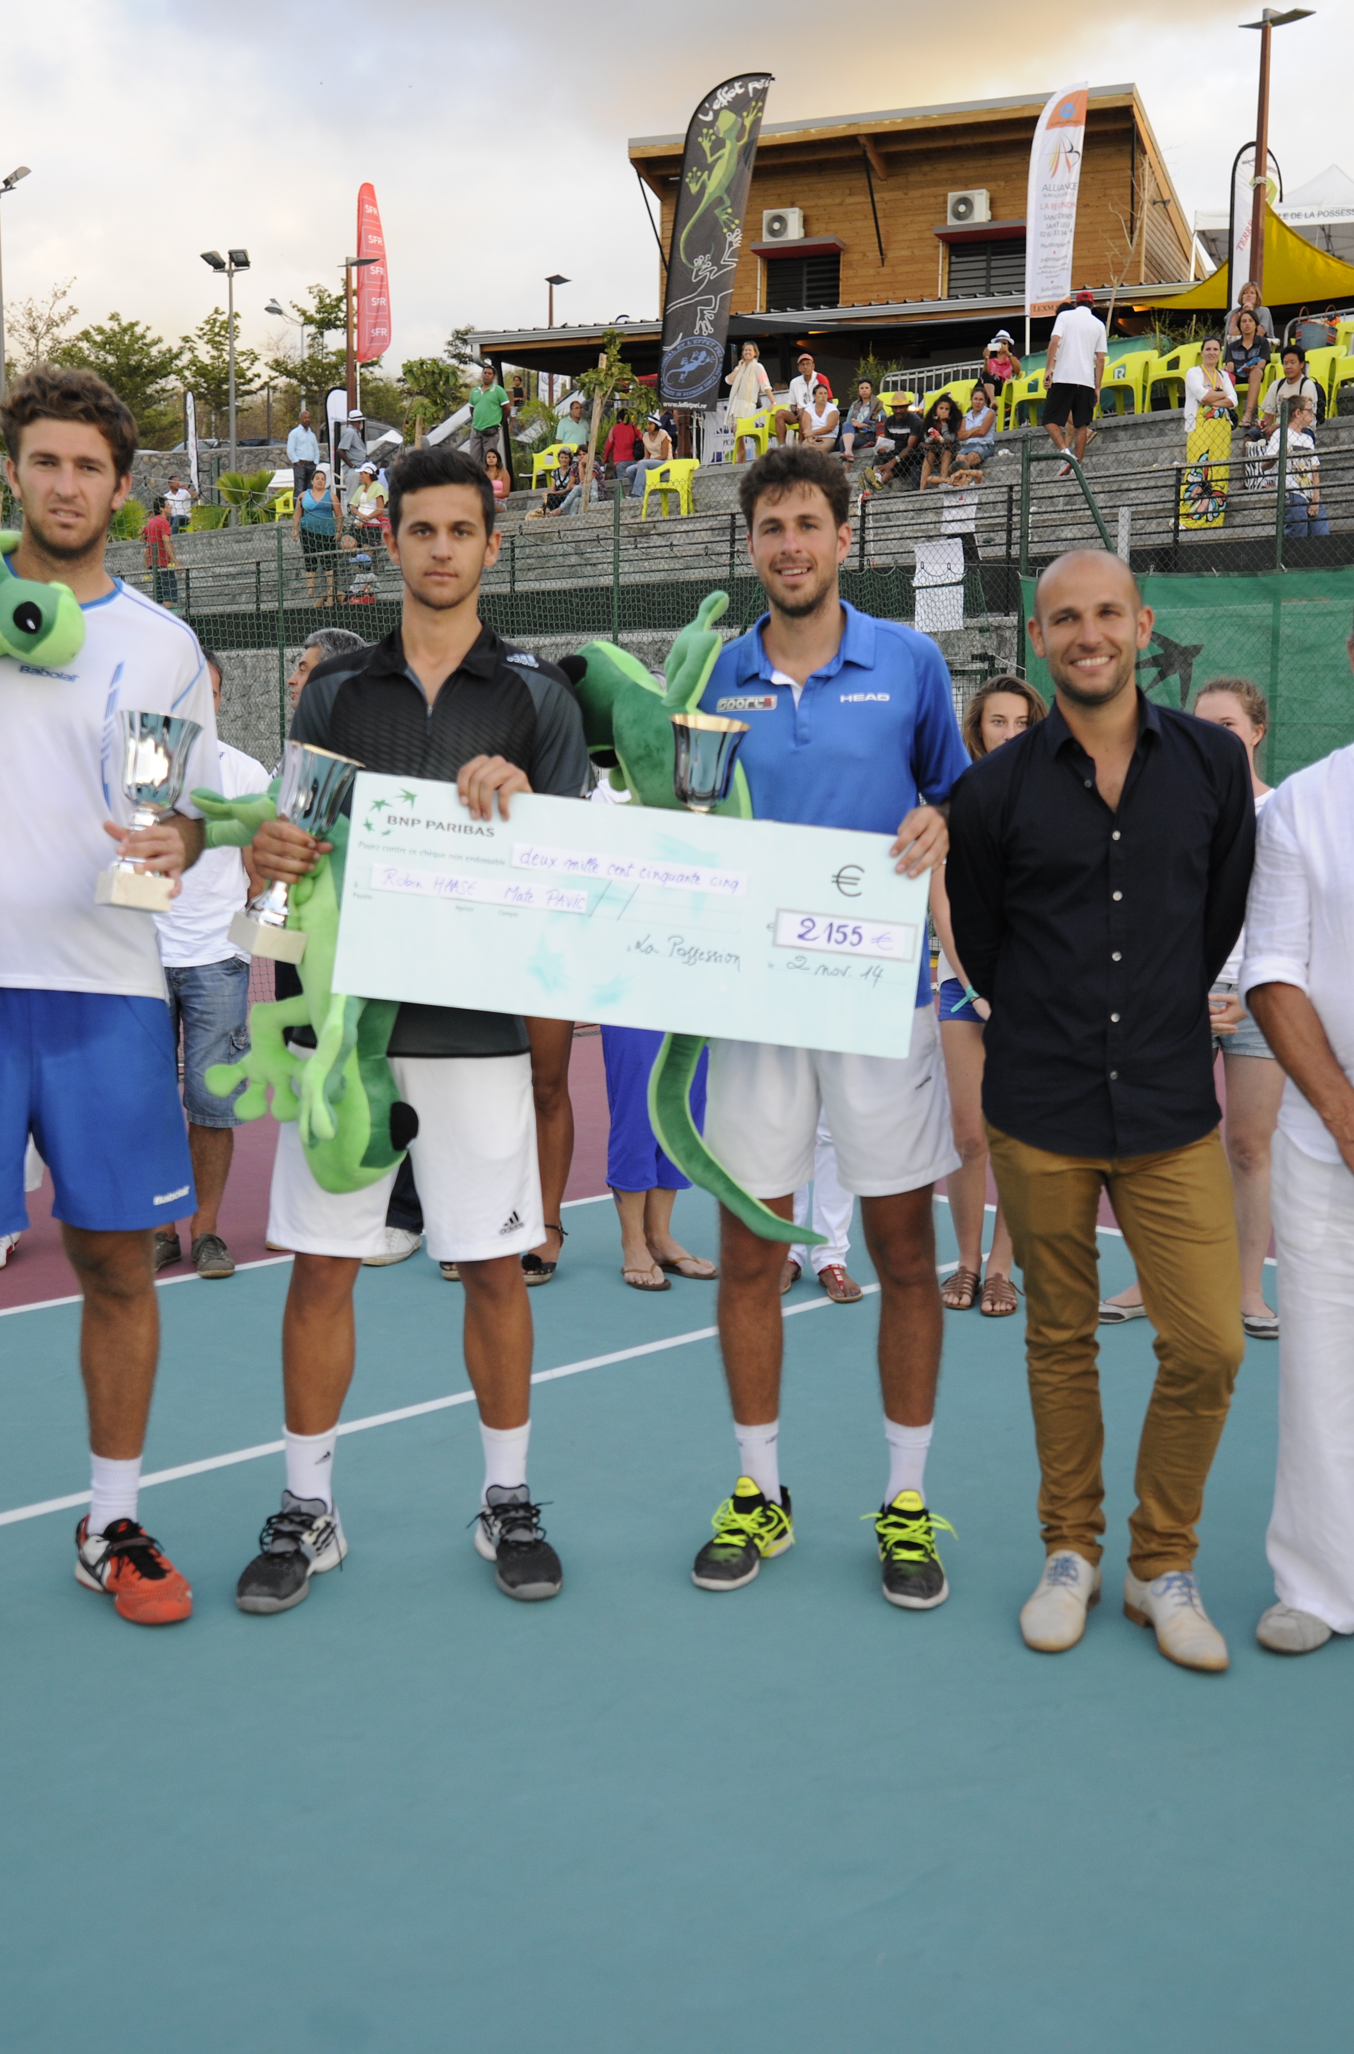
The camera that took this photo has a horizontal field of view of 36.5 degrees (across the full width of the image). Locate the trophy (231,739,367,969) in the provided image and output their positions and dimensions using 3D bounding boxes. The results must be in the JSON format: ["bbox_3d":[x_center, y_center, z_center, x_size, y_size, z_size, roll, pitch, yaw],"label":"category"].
[{"bbox_3d":[-0.615,-0.280,3.320,0.128,0.330,0.128,17,3,11],"label":"trophy"}]

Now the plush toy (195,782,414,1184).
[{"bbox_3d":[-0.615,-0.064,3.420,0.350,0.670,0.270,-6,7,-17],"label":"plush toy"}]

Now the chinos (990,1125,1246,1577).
[{"bbox_3d":[0.737,0.482,3.463,0.420,0.870,0.290,2,7,9],"label":"chinos"}]

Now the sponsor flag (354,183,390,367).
[{"bbox_3d":[-6.792,-16.854,46.000,0.840,4.100,0.080,4,7,14],"label":"sponsor flag"}]

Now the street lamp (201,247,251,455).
[{"bbox_3d":[-8.480,-11.744,38.834,0.920,5.800,0.600,3,7,20],"label":"street lamp"}]

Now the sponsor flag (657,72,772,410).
[{"bbox_3d":[0.565,-11.161,29.200,1.300,4.800,0.100,10,7,10],"label":"sponsor flag"}]

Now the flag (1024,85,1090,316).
[{"bbox_3d":[4.592,-9.974,24.800,0.720,2.750,0.100,3,7,22],"label":"flag"}]

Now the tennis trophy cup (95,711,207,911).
[{"bbox_3d":[-0.800,-0.323,3.103,0.123,0.288,0.123,10,7,-2],"label":"tennis trophy cup"}]

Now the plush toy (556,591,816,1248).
[{"bbox_3d":[0.002,-0.182,3.450,0.440,1.020,0.280,1,7,0],"label":"plush toy"}]

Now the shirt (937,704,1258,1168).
[{"bbox_3d":[0.694,-0.164,3.404,0.500,0.750,0.320,2,7,9],"label":"shirt"}]

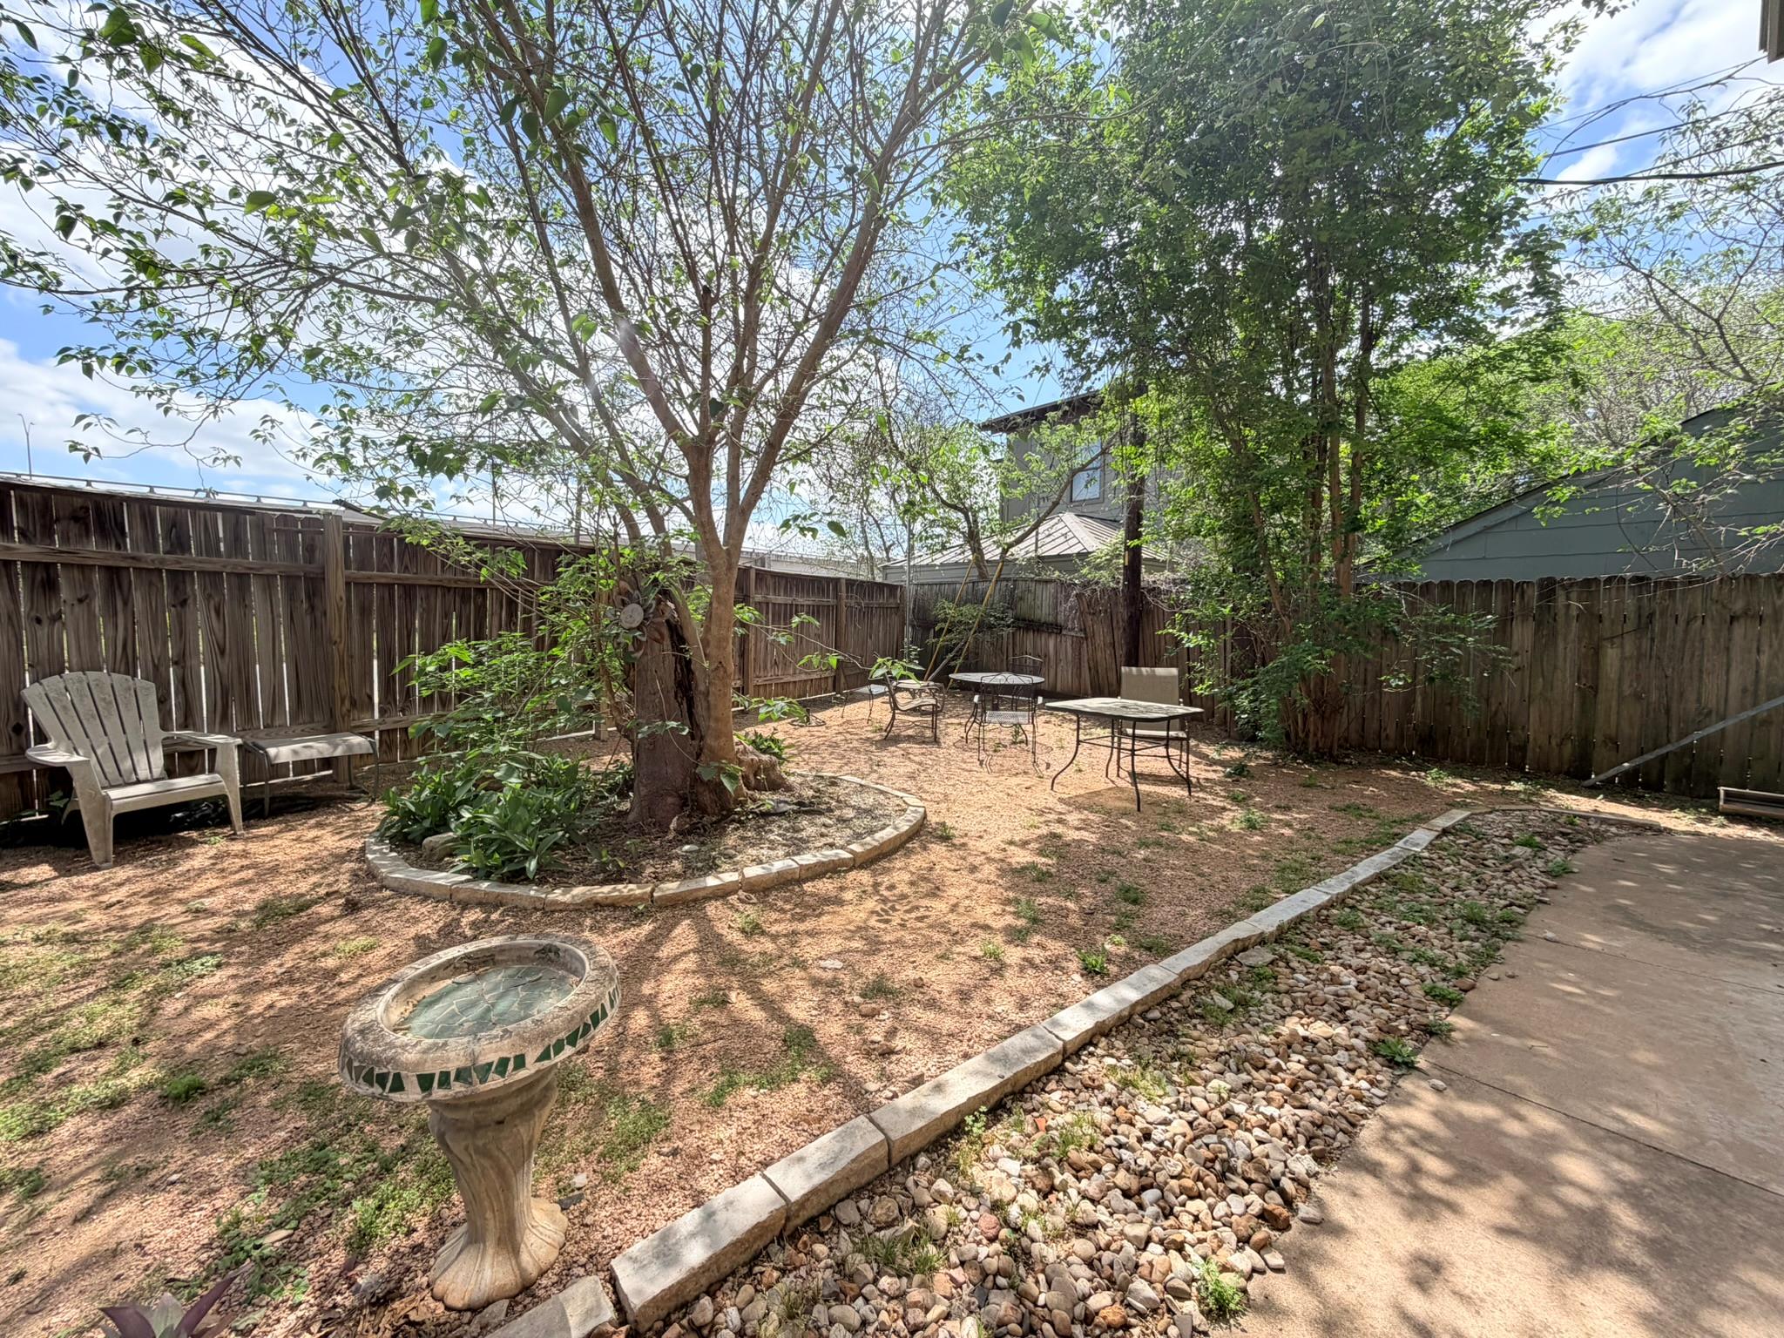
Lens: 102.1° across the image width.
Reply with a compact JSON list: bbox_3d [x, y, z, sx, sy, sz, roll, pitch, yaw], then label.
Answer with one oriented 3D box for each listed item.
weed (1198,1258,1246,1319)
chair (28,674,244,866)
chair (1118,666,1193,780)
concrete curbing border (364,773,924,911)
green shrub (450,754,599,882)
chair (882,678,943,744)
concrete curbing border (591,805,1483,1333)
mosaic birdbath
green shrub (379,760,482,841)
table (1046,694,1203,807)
[{"bbox_3d":[0.678,1.272,1.497,0.080,0.055,0.075,-2,4,-25],"label":"weed"},{"bbox_3d":[-4.222,0.486,3.969,0.820,0.930,0.720,1,4,17],"label":"chair"},{"bbox_3d":[2.413,0.486,6.631,0.600,0.940,0.690,1,4,20],"label":"chair"},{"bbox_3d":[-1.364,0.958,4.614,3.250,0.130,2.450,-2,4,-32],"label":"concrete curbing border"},{"bbox_3d":[-1.935,0.780,3.892,0.680,0.420,0.600,-2,4,-27],"label":"green shrub"},{"bbox_3d":[0.257,0.367,8.186,0.670,0.800,0.600,-1,3,-3],"label":"chair"},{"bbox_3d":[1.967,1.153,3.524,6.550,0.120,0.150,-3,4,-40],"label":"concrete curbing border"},{"bbox_3d":[-0.836,0.953,1.527,0.505,0.590,0.505,0,3,0],"label":"mosaic birdbath"},{"bbox_3d":[-2.646,0.760,4.251,0.550,0.360,0.450,-2,4,-32],"label":"green shrub"},{"bbox_3d":[1.864,0.654,5.819,0.890,0.695,0.890,-3,5,-42],"label":"table"}]

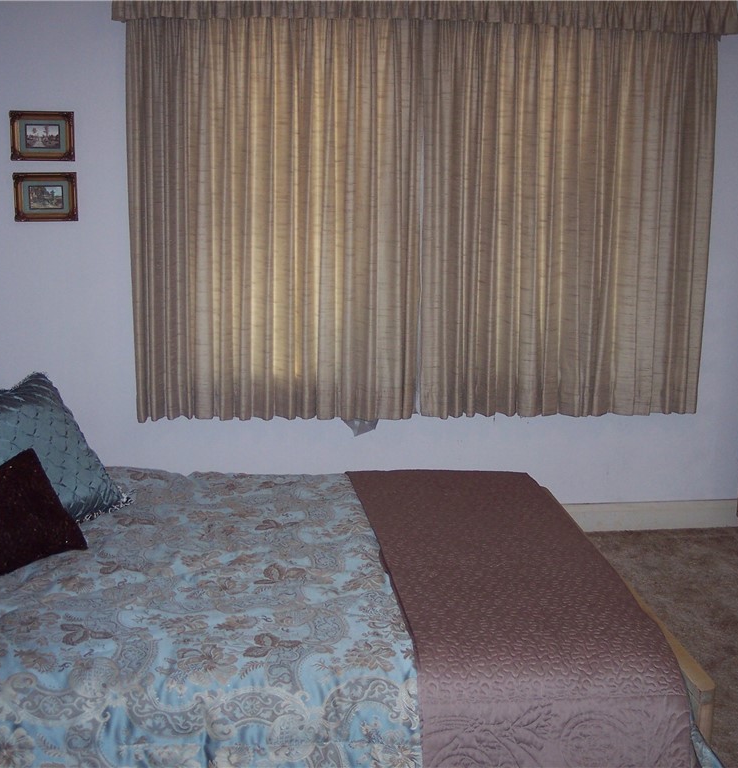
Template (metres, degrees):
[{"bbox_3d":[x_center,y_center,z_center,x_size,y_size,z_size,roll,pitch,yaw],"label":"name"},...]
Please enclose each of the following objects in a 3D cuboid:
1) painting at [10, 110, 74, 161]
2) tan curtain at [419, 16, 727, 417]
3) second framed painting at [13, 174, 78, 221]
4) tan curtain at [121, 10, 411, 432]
[{"bbox_3d":[-1.256,-0.955,4.450,0.241,0.186,0.025,-1,11,-9],"label":"painting"},{"bbox_3d":[0.813,-0.656,4.747,1.228,1.618,0.110,-1,11,-9],"label":"tan curtain"},{"bbox_3d":[-1.256,-0.728,4.495,0.238,0.187,0.025,-1,11,-9],"label":"second framed painting"},{"bbox_3d":[-0.358,-0.642,4.570,1.151,1.613,0.110,-1,11,-9],"label":"tan curtain"}]

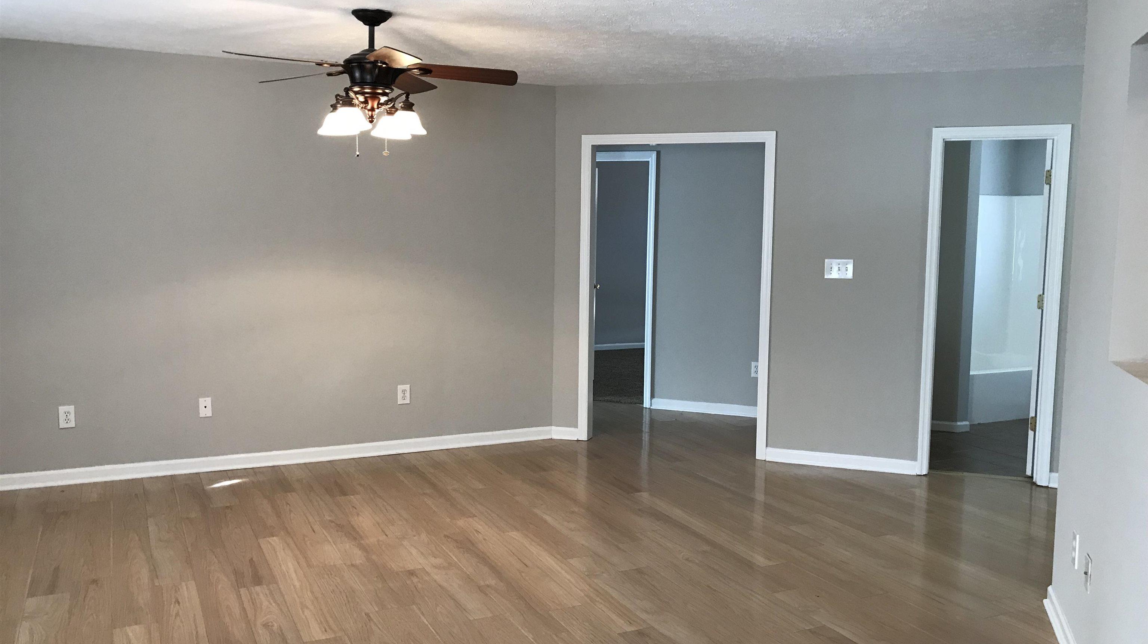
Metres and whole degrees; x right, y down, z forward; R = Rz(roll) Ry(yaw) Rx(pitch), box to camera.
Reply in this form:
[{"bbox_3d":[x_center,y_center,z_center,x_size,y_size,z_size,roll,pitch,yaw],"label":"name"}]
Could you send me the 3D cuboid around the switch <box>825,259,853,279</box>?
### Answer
[{"bbox_3d":[1.638,-0.325,5.738,0.163,0.115,0.014,3,6,20],"label":"switch"}]

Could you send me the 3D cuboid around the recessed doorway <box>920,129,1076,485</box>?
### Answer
[{"bbox_3d":[2.471,-0.095,5.507,0.726,2.088,0.140,3,6,20],"label":"recessed doorway"}]

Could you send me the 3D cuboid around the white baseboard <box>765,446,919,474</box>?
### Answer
[{"bbox_3d":[1.668,0.871,5.837,0.917,0.082,0.016,3,6,20],"label":"white baseboard"}]

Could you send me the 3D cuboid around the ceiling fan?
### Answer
[{"bbox_3d":[-0.901,-1.102,4.149,1.300,0.570,1.280,1,6,0],"label":"ceiling fan"}]

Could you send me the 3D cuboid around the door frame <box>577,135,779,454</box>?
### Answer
[{"bbox_3d":[0.666,-0.186,6.175,1.292,2.092,0.140,3,6,20],"label":"door frame"}]

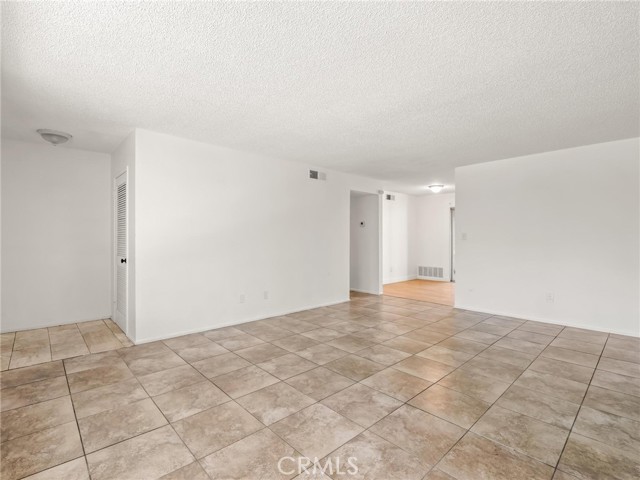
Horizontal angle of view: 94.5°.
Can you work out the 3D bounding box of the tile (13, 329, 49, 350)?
[{"bbox_3d":[-3.555,1.216,3.654,0.306,0.012,0.879,0,0,-43],"label":"tile"}]

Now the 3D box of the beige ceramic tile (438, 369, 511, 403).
[{"bbox_3d":[1.305,1.227,2.519,0.450,0.015,0.450,0,0,-43],"label":"beige ceramic tile"}]

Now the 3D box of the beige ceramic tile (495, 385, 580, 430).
[{"bbox_3d":[1.570,1.193,2.138,0.440,0.012,0.440,0,0,-43],"label":"beige ceramic tile"}]

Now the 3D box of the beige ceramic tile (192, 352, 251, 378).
[{"bbox_3d":[-0.963,1.229,2.919,0.450,0.015,0.450,0,0,-43],"label":"beige ceramic tile"}]

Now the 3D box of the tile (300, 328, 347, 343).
[{"bbox_3d":[0.050,1.198,3.744,0.440,0.012,0.440,0,0,-43],"label":"tile"}]

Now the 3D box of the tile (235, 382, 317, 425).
[{"bbox_3d":[-0.329,1.193,2.207,0.440,0.012,0.440,0,0,-43],"label":"tile"}]

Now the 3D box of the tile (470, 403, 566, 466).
[{"bbox_3d":[1.259,1.208,1.867,0.446,0.012,0.446,0,0,-43],"label":"tile"}]

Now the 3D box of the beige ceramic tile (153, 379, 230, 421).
[{"bbox_3d":[-0.984,1.225,2.276,0.450,0.015,0.450,0,0,-43],"label":"beige ceramic tile"}]

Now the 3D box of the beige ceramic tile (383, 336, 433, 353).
[{"bbox_3d":[0.965,1.173,3.305,0.437,0.012,0.437,0,0,-42],"label":"beige ceramic tile"}]

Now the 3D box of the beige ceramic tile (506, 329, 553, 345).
[{"bbox_3d":[2.665,1.234,3.776,0.450,0.015,0.450,0,0,-43],"label":"beige ceramic tile"}]

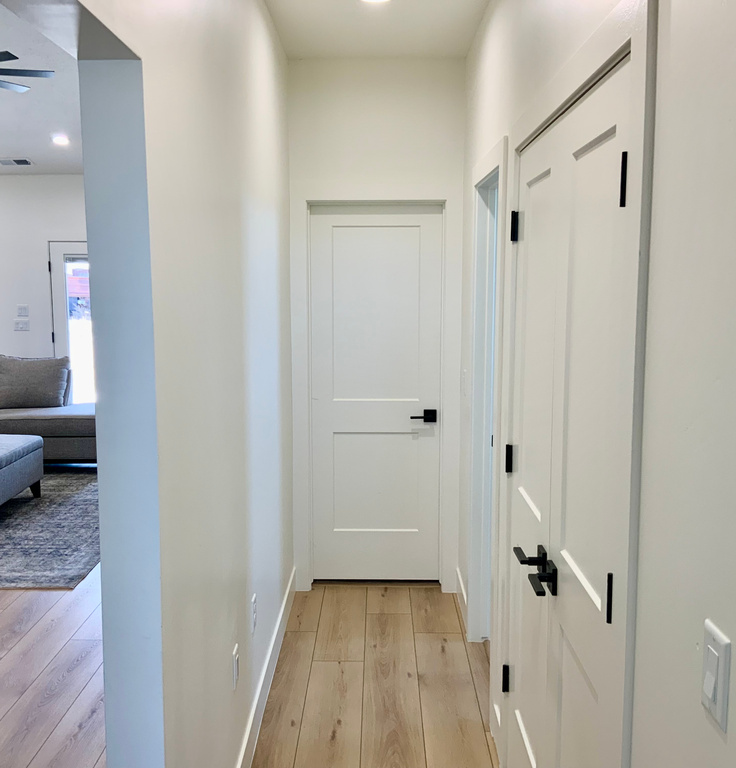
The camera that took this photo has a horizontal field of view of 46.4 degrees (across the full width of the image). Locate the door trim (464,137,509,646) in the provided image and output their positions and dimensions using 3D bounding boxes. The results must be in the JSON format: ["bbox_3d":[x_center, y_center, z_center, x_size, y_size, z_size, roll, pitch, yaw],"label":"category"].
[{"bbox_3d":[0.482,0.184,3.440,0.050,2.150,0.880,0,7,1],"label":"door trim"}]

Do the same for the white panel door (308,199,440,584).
[{"bbox_3d":[0.046,0.068,4.589,0.705,2.025,0.040,0,7,1],"label":"white panel door"}]

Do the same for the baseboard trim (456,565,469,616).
[{"bbox_3d":[0.480,1.093,4.298,0.016,0.135,0.600,0,7,1],"label":"baseboard trim"}]

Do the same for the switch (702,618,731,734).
[{"bbox_3d":[0.437,0.367,1.080,0.009,0.115,0.070,0,7,1],"label":"switch"}]

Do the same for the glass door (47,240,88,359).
[{"bbox_3d":[-2.803,-0.452,8.910,0.910,2.030,0.045,0,7,1],"label":"glass door"}]

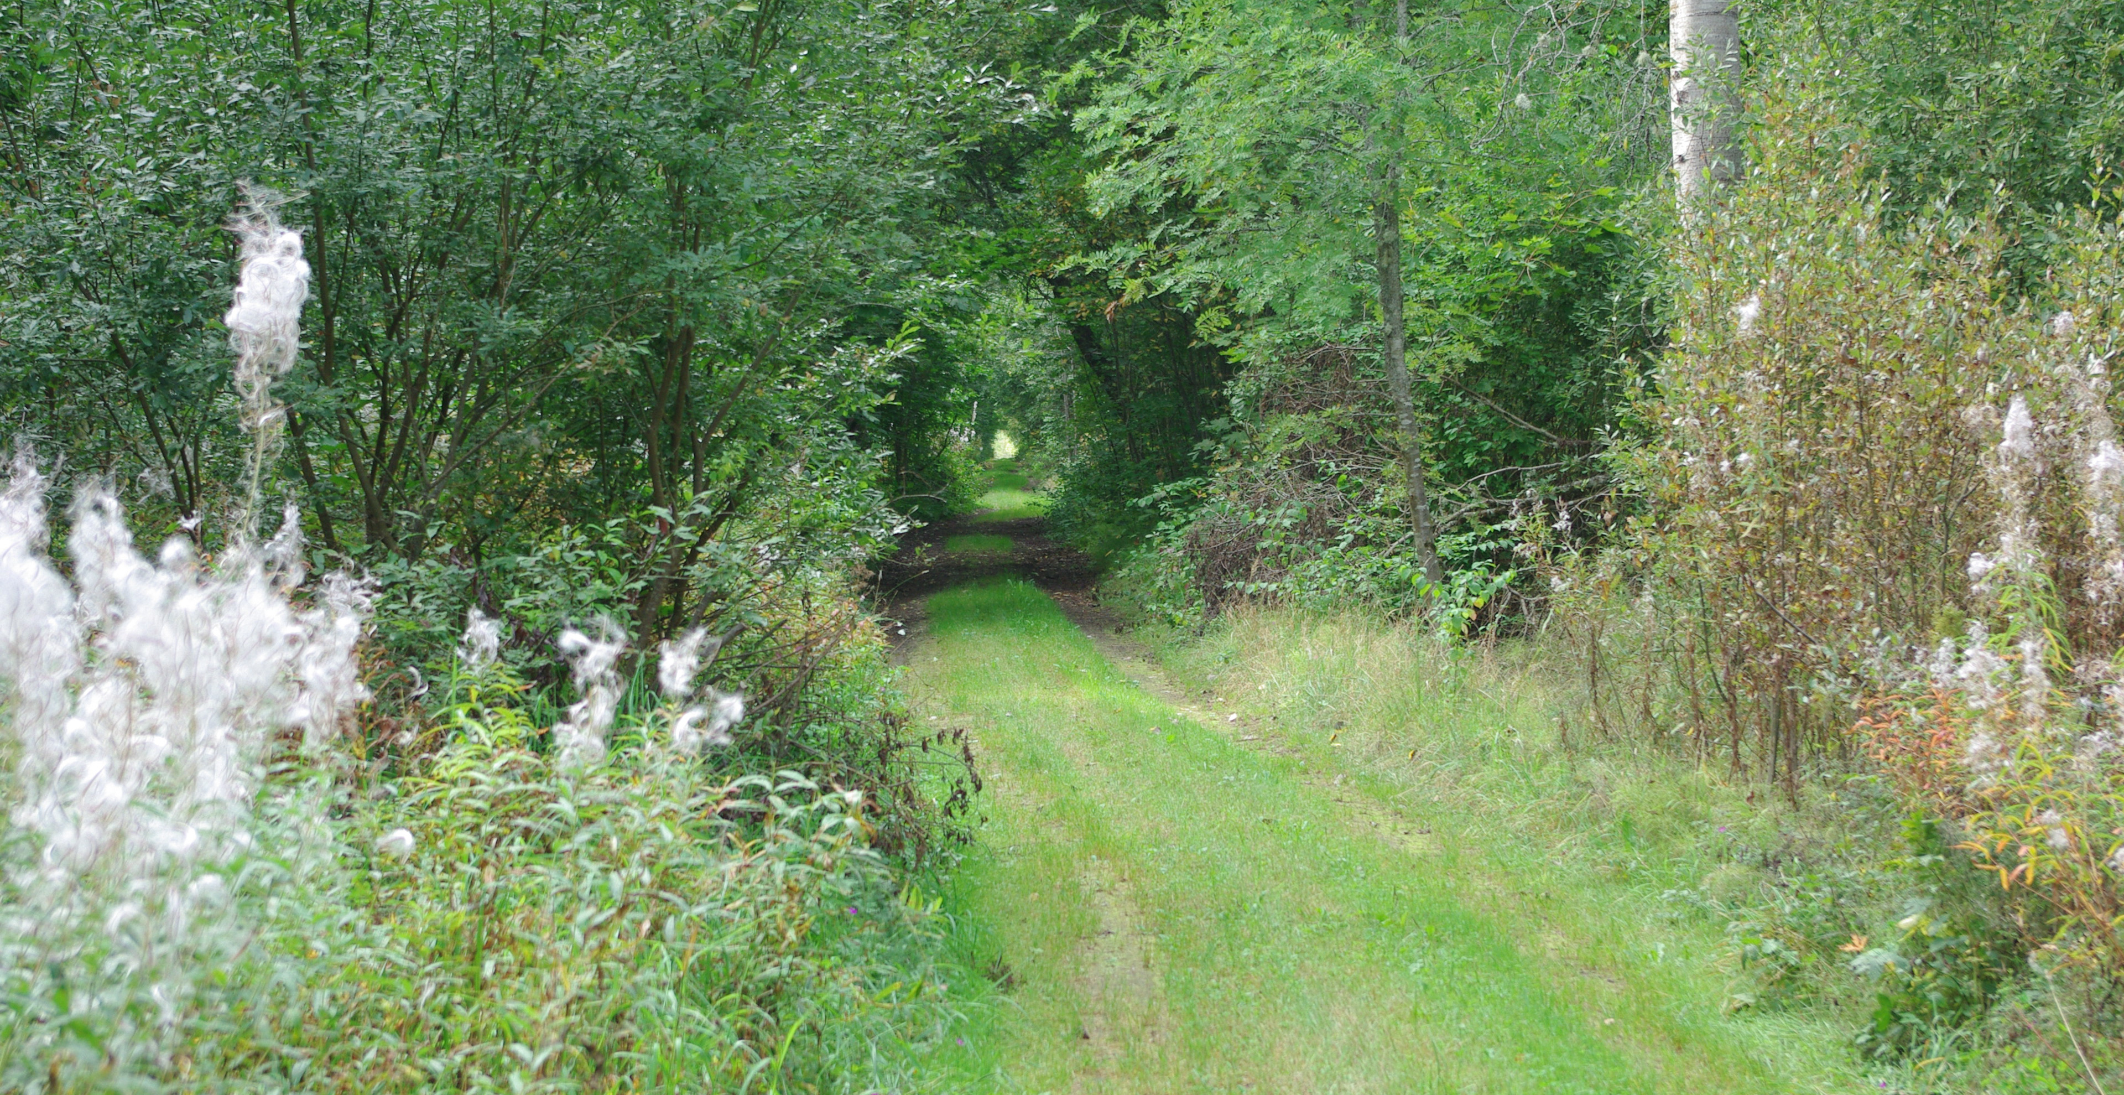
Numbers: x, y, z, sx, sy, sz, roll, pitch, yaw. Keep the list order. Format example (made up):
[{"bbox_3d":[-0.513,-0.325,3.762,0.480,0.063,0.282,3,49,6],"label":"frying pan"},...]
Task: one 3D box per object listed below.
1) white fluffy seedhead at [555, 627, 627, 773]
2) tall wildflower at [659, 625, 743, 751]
[{"bbox_3d":[-1.248,0.395,12.800,0.193,0.386,0.180,0,1,0],"label":"white fluffy seedhead"},{"bbox_3d":[-0.954,0.370,12.800,0.228,0.329,0.190,0,1,0],"label":"tall wildflower"}]

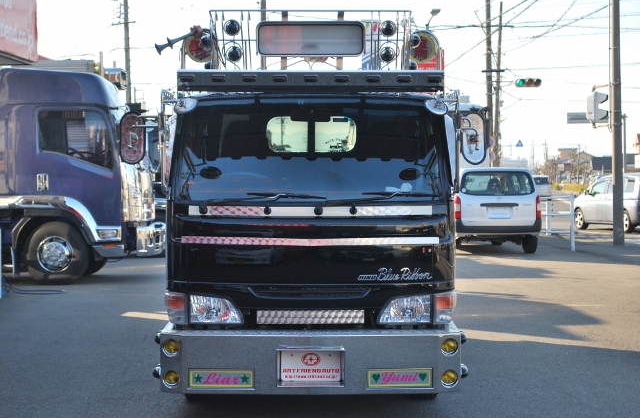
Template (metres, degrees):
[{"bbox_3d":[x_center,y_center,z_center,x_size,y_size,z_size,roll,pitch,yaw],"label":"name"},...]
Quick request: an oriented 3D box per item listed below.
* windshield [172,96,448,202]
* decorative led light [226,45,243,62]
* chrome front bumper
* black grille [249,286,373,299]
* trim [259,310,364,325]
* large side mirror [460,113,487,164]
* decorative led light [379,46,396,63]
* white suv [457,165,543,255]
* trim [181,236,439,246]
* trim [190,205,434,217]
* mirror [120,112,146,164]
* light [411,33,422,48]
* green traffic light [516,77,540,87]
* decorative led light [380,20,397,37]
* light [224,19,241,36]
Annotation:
[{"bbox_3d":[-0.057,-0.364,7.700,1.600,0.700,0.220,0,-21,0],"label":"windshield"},{"bbox_3d":[-0.545,-0.993,8.200,0.098,0.098,0.085,0,2,0],"label":"decorative led light"},{"bbox_3d":[-0.051,0.855,7.330,1.720,0.335,0.550,0,1,0],"label":"chrome front bumper"},{"bbox_3d":[-0.058,0.485,7.400,0.710,0.080,0.070,0,2,0],"label":"black grille"},{"bbox_3d":[-0.051,0.624,7.380,0.617,0.079,0.025,0,1,0],"label":"trim"},{"bbox_3d":[0.918,-0.420,7.650,0.152,0.315,0.070,0,1,-10],"label":"large side mirror"},{"bbox_3d":[0.417,-0.951,7.900,0.102,0.102,0.090,0,1,0],"label":"decorative led light"},{"bbox_3d":[2.900,-0.005,24.000,1.690,1.510,4.200,0,2,-5],"label":"white suv"},{"bbox_3d":[-0.053,0.188,7.390,1.495,0.053,0.070,0,1,0],"label":"trim"},{"bbox_3d":[-0.054,0.013,7.510,1.430,0.062,0.050,0,1,0],"label":"trim"},{"bbox_3d":[-1.117,-0.422,7.650,0.152,0.312,0.070,0,1,10],"label":"mirror"},{"bbox_3d":[0.629,-1.113,8.450,0.090,0.100,0.100,0,1,0],"label":"light"},{"bbox_3d":[9.219,-5.606,57.000,1.170,0.410,0.320,0,2,-7],"label":"green traffic light"},{"bbox_3d":[0.439,-1.155,8.200,0.098,0.098,0.085,0,2,0],"label":"decorative led light"},{"bbox_3d":[-0.562,-1.159,8.200,0.098,0.098,0.085,0,2,0],"label":"light"}]

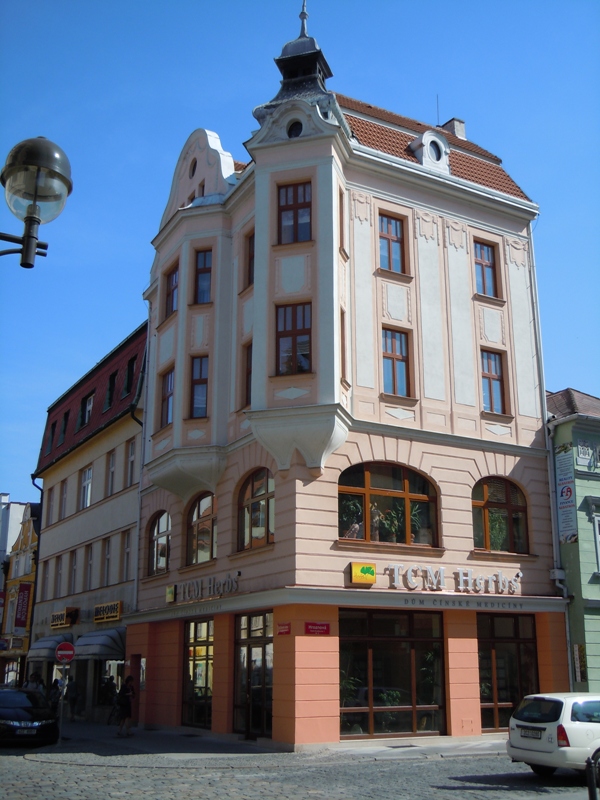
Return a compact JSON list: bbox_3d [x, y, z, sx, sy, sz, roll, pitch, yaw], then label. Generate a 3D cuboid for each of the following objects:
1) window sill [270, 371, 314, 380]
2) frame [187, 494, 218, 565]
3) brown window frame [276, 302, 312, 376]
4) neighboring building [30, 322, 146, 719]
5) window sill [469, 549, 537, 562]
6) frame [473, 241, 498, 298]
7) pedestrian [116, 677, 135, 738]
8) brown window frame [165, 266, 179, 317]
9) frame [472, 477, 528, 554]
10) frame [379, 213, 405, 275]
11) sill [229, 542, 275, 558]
[{"bbox_3d":[-0.188,-0.597,23.473,1.250,0.130,0.250,-4,-17,14],"label":"window sill"},{"bbox_3d":[-3.035,3.971,28.067,0.150,2.150,2.200,9,-19,-28],"label":"frame"},{"bbox_3d":[-0.150,-1.627,24.056,0.998,2.100,0.180,-5,-17,15],"label":"brown window frame"},{"bbox_3d":[-5.989,6.528,41.176,9.000,15.000,15.000,9,-19,-28],"label":"neighboring building"},{"bbox_3d":[5.869,4.480,25.879,2.420,0.200,0.280,9,-19,-29],"label":"window sill"},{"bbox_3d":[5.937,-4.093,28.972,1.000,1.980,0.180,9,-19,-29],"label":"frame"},{"bbox_3d":[-5.033,8.887,26.216,0.440,1.654,0.460,-8,-18,24],"label":"pedestrian"},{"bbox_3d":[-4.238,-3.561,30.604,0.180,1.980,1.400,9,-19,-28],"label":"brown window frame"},{"bbox_3d":[5.801,3.320,26.184,2.100,2.200,0.150,9,-19,-28],"label":"frame"},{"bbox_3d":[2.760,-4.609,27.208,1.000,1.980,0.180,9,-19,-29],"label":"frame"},{"bbox_3d":[-1.270,4.146,24.456,0.250,0.150,2.650,9,-19,-28],"label":"sill"}]

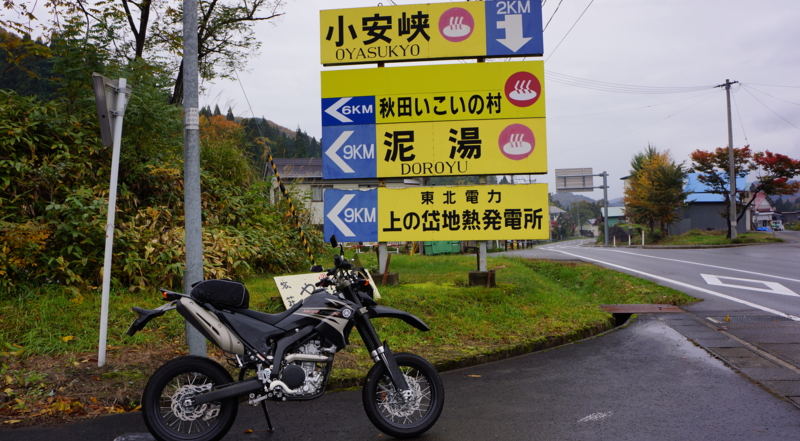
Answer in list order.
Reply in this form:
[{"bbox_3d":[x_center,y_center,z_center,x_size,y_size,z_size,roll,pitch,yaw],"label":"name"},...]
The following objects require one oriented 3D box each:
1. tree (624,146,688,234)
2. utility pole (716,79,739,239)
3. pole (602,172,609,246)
[{"bbox_3d":[22.265,-2.647,54.000,5.200,7.500,5.000,-2,-1,22],"label":"tree"},{"bbox_3d":[22.246,-4.118,42.000,1.600,10.800,0.400,-2,-2,37],"label":"utility pole"},{"bbox_3d":[18.316,-1.026,55.500,0.350,6.600,0.350,-1,-1,0],"label":"pole"}]

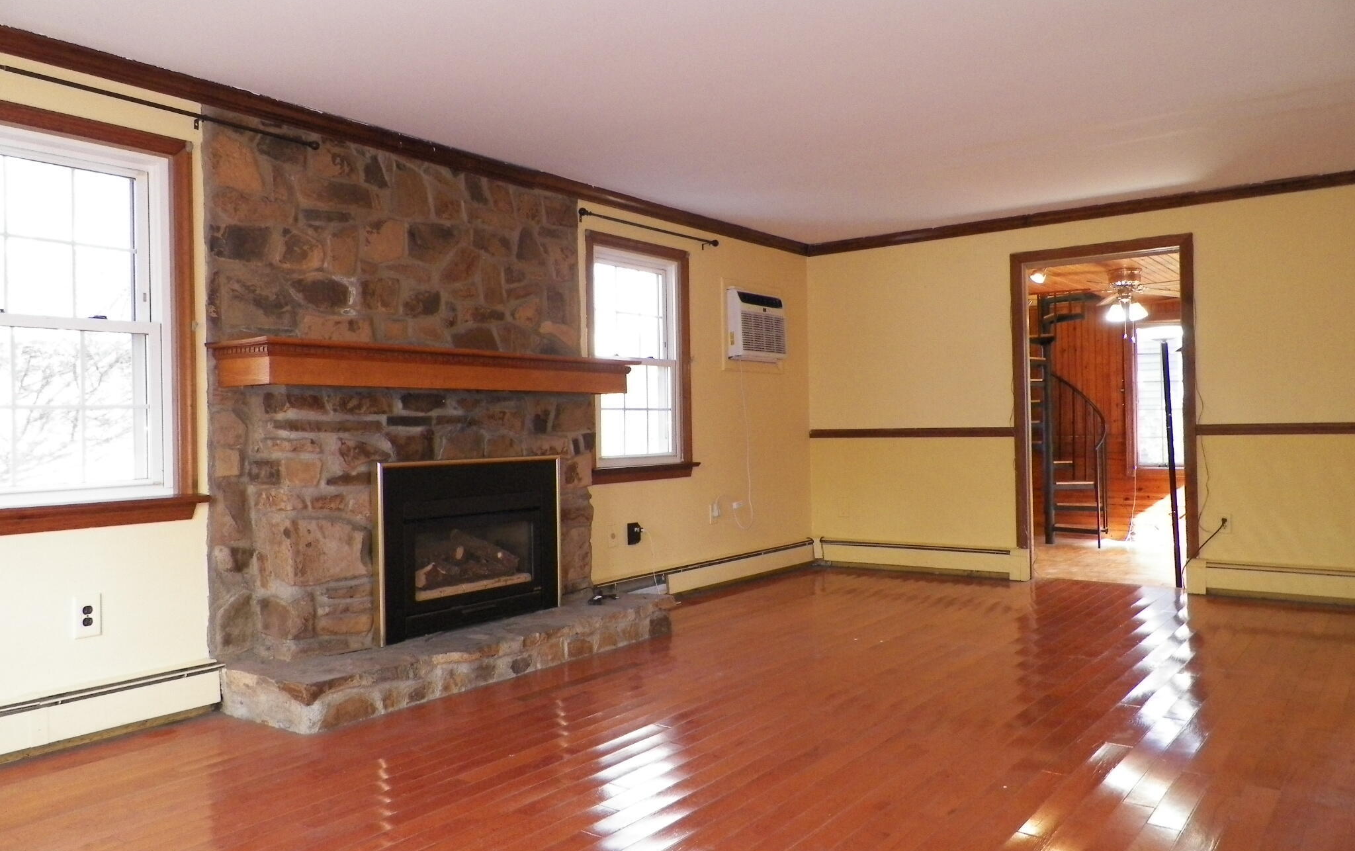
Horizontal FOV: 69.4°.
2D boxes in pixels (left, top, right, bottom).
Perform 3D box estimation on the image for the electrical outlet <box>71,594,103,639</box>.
[{"bbox_3d":[-2.036,0.660,3.383,0.010,0.142,0.087,-1,0,38],"label":"electrical outlet"}]

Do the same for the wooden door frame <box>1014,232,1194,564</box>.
[{"bbox_3d":[2.658,-0.065,6.128,1.085,2.118,0.140,-1,0,38],"label":"wooden door frame"}]

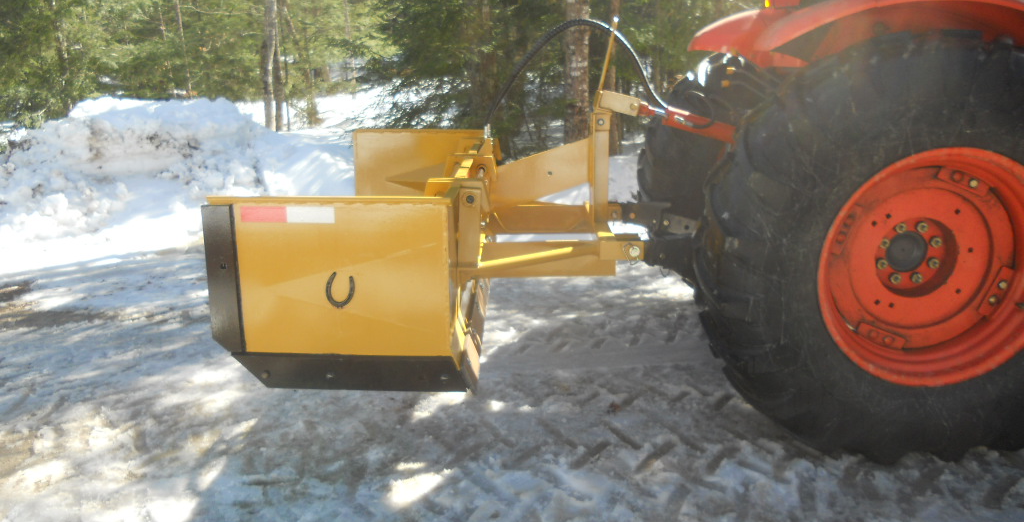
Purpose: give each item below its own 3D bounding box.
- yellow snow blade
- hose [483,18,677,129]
[{"bbox_3d":[-0.217,-0.257,3.836,1.591,0.914,2.376,0,15,1],"label":"yellow snow blade"},{"bbox_3d":[0.318,-0.865,3.679,0.899,0.484,0.119,0,15,1],"label":"hose"}]

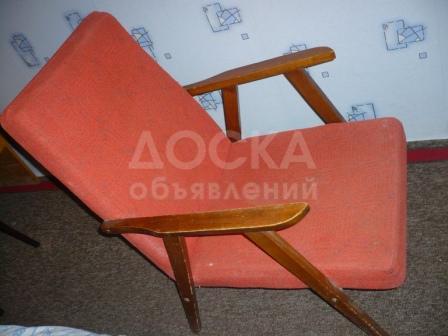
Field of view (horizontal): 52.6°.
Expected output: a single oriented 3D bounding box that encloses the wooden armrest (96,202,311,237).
[{"bbox_3d":[-0.072,0.131,1.014,0.561,0.028,0.051,-8,45,30],"label":"wooden armrest"}]

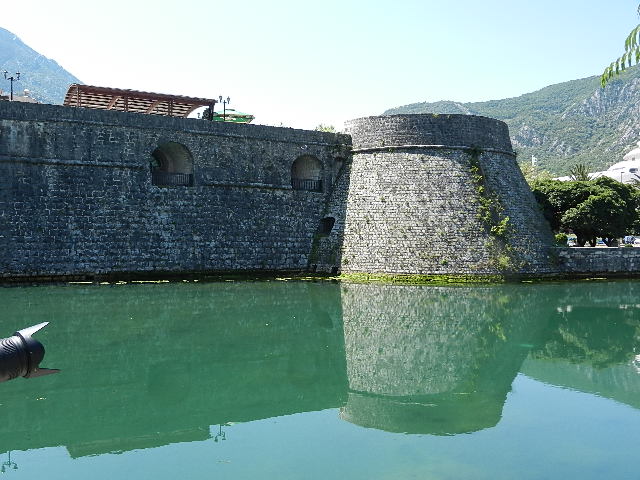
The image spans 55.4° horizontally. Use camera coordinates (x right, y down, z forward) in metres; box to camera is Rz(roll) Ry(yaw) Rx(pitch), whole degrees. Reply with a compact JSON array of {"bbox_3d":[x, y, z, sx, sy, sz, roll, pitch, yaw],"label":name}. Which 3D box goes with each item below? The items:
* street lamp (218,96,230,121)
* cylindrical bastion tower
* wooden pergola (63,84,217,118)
[{"bbox_3d":[-7.907,-9.872,50.688,1.000,3.900,0.400,0,1,-26],"label":"street lamp"},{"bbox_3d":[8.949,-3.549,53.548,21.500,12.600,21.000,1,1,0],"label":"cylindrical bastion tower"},{"bbox_3d":[-14.276,-9.877,48.709,10.800,3.100,5.000,0,1,-26],"label":"wooden pergola"}]

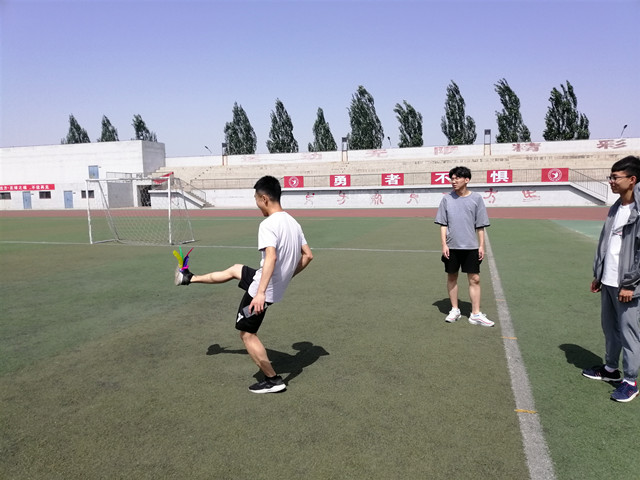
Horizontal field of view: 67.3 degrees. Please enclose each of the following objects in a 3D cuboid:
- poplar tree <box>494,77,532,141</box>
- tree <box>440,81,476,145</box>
[{"bbox_3d":[22.496,-11.542,56.510,4.600,14.376,4.600,1,6,18],"label":"poplar tree"},{"bbox_3d":[14.793,-10.506,51.101,3.606,12.534,3.606,1,6,18],"label":"tree"}]

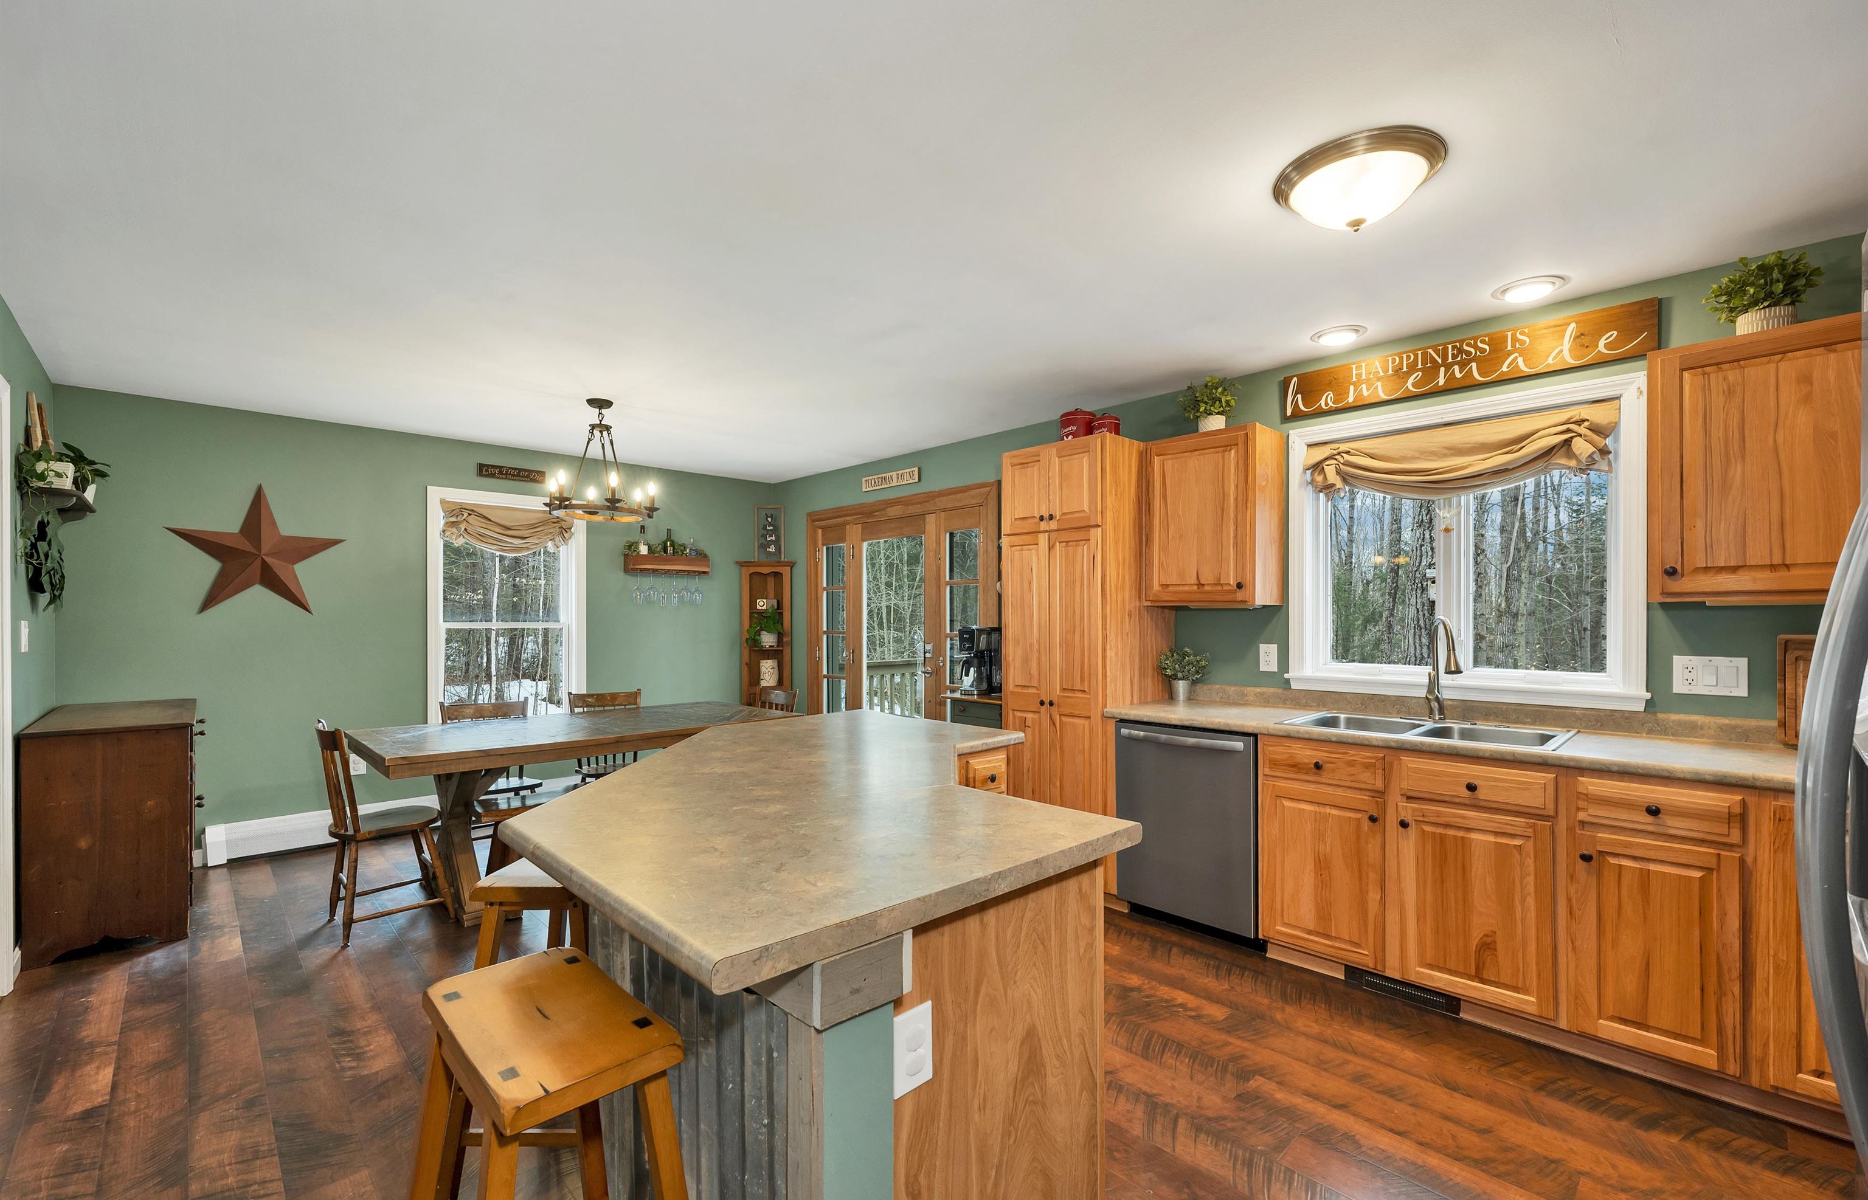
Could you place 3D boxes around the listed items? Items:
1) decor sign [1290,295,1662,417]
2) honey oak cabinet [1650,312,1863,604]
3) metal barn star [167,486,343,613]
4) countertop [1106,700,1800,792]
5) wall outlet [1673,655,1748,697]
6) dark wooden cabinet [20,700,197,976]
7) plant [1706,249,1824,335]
[{"bbox_3d":[2.035,-0.927,2.892,1.210,0.188,0.020,-1,-1,44],"label":"decor sign"},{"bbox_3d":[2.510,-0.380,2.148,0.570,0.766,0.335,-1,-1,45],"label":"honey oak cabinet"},{"bbox_3d":[-3.684,-0.273,3.981,0.085,0.710,0.735,-1,-1,45],"label":"metal barn star"},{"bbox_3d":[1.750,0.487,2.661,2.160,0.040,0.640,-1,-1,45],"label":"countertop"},{"bbox_3d":[2.553,0.252,2.388,0.170,0.128,0.008,-1,-1,44],"label":"wall outlet"},{"bbox_3d":[-3.631,0.961,3.262,1.120,0.875,0.480,-1,-1,45],"label":"dark wooden cabinet"},{"bbox_3d":[2.481,-0.883,2.166,0.245,0.240,0.240,-1,-1,45],"label":"plant"}]

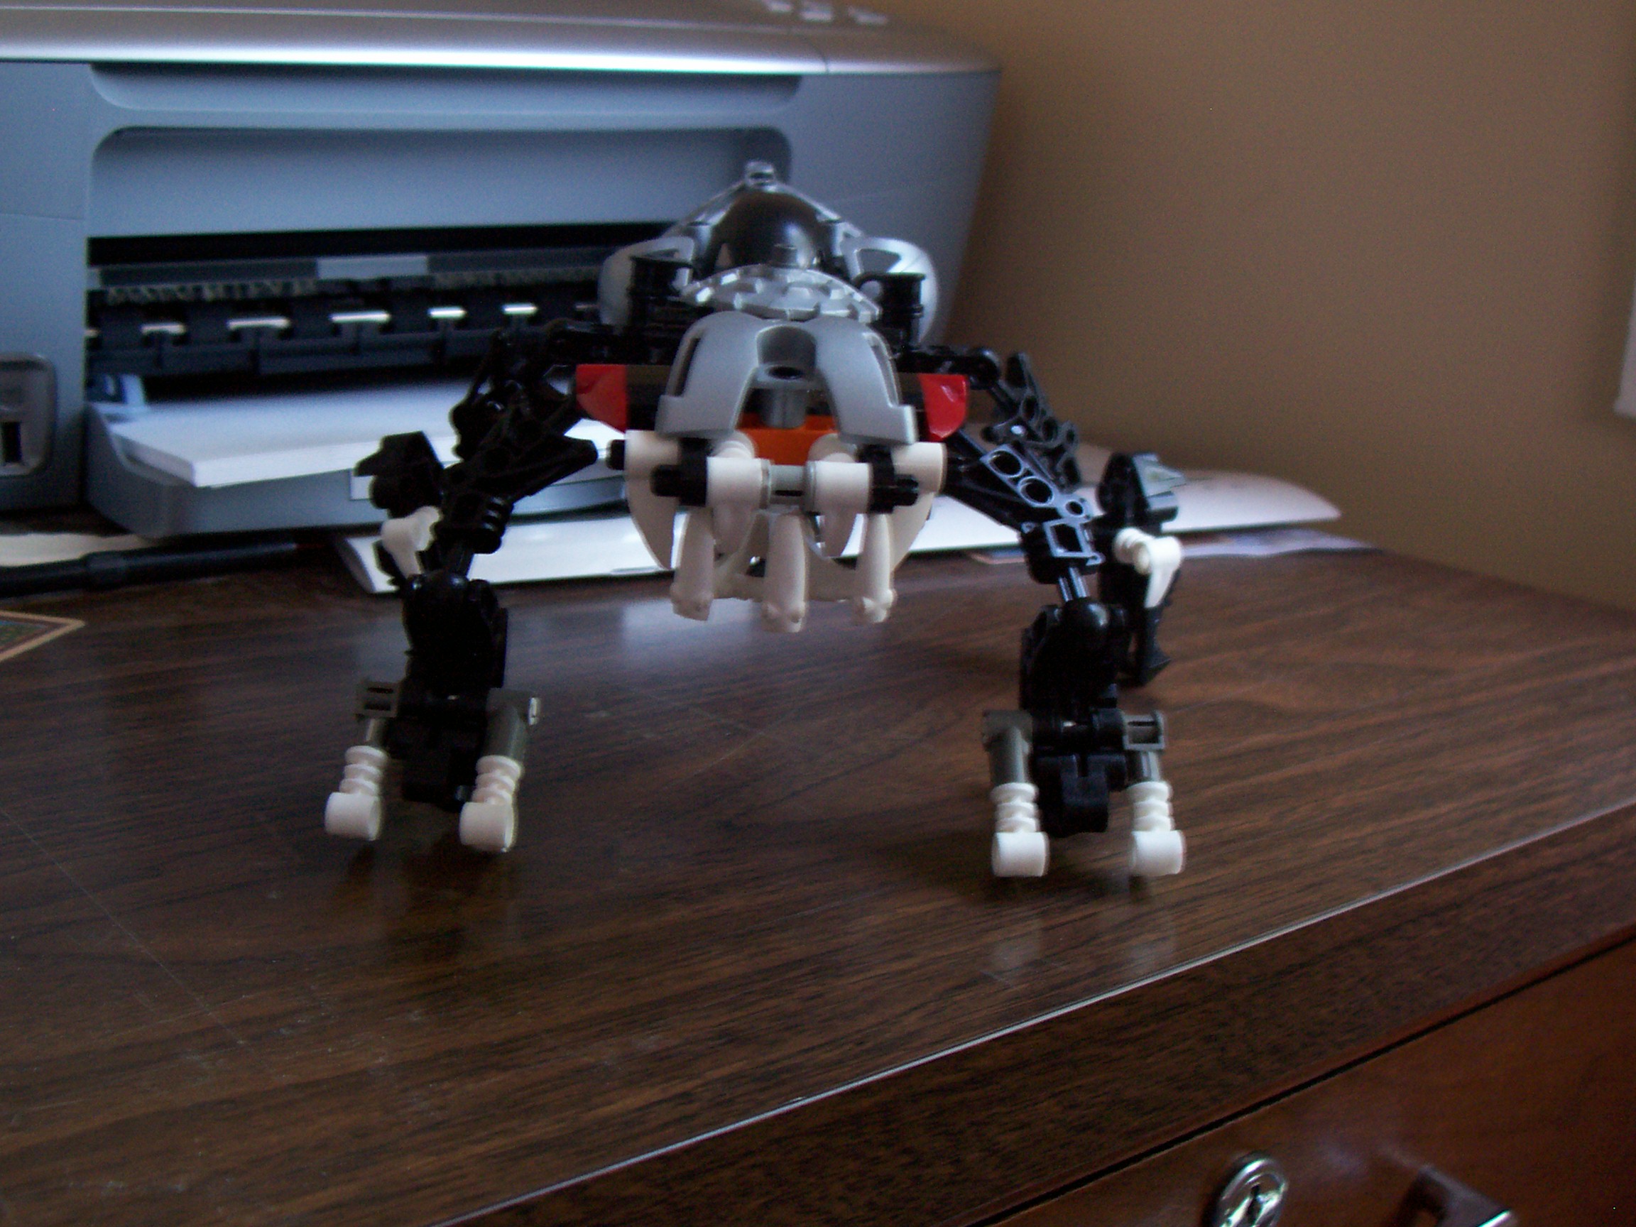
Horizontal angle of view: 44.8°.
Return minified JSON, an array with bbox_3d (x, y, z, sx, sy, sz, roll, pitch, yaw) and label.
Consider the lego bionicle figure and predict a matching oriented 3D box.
[{"bbox_3d":[-0.009,-0.024,0.381,0.196,0.121,0.190,1,15,-2],"label":"lego bionicle figure"}]

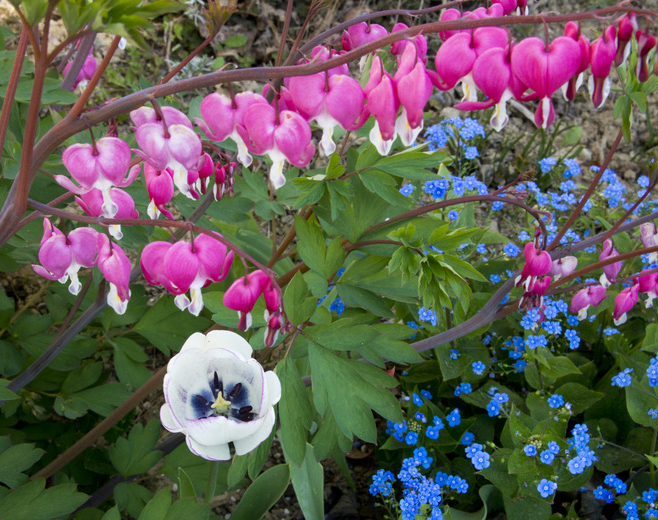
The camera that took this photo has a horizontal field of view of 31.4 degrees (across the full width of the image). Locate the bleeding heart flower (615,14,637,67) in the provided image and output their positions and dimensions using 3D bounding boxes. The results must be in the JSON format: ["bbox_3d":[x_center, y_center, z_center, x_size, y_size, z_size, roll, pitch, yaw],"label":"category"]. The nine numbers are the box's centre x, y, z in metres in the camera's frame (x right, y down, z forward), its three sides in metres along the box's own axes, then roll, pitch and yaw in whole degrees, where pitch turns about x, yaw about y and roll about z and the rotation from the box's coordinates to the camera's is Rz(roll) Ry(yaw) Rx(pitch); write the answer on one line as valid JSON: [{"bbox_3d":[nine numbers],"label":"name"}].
[{"bbox_3d":[0.137,-0.102,0.540,0.010,0.024,0.010,1,28,-17],"label":"bleeding heart flower"}]

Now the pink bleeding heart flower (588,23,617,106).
[{"bbox_3d":[0.113,-0.080,0.485,0.013,0.032,0.017,10,31,17],"label":"pink bleeding heart flower"}]

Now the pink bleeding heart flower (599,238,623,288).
[{"bbox_3d":[0.193,0.002,0.800,0.013,0.029,0.023,-15,29,-15],"label":"pink bleeding heart flower"}]

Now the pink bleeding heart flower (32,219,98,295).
[{"bbox_3d":[-0.122,-0.002,0.540,0.028,0.031,0.015,-2,27,12],"label":"pink bleeding heart flower"}]

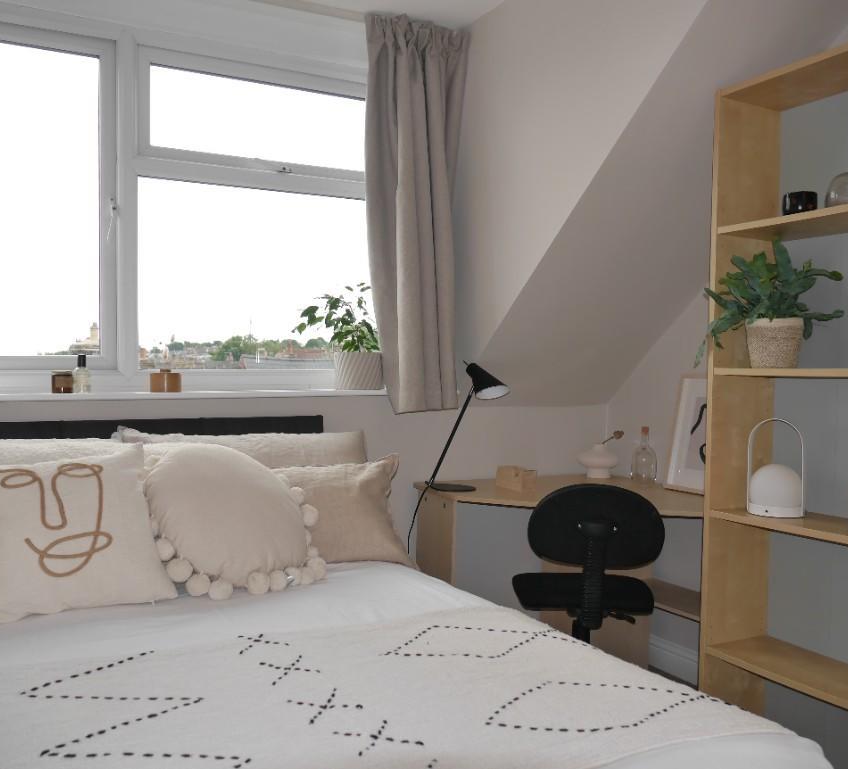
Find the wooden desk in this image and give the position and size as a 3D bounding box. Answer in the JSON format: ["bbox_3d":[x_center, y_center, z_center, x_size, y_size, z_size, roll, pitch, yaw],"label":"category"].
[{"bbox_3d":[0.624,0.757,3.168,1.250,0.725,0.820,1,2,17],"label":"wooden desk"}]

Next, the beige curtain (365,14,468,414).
[{"bbox_3d":[-0.022,-0.593,3.036,0.390,1.400,0.140,0,2,-28],"label":"beige curtain"}]

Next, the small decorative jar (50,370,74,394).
[{"bbox_3d":[-1.147,-0.010,2.629,0.071,0.074,0.071,0,2,-28],"label":"small decorative jar"}]

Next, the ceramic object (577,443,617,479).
[{"bbox_3d":[0.716,0.316,3.437,0.165,0.141,0.165,1,2,0],"label":"ceramic object"}]

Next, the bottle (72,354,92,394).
[{"bbox_3d":[-1.091,-0.036,2.640,0.054,0.126,0.054,0,2,-28],"label":"bottle"}]

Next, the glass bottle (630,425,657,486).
[{"bbox_3d":[0.864,0.280,3.262,0.098,0.228,0.098,1,2,0],"label":"glass bottle"}]

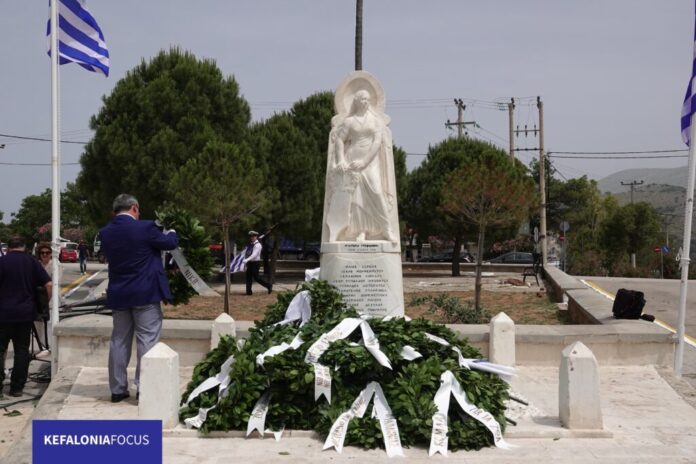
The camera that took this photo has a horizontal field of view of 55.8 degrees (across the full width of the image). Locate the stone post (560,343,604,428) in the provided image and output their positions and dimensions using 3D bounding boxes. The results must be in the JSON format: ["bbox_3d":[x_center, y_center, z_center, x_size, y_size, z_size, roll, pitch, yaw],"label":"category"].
[{"bbox_3d":[1.645,1.065,4.623,0.230,0.595,0.230,0,-2,0],"label":"stone post"}]

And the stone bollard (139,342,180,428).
[{"bbox_3d":[-1.330,1.065,4.623,0.230,0.595,0.230,0,-2,0],"label":"stone bollard"}]

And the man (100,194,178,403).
[{"bbox_3d":[-1.767,0.561,5.543,0.600,1.760,0.580,-1,-2,25],"label":"man"}]

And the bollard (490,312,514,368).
[{"bbox_3d":[1.663,1.154,7.002,0.230,0.595,0.230,0,-2,0],"label":"bollard"}]

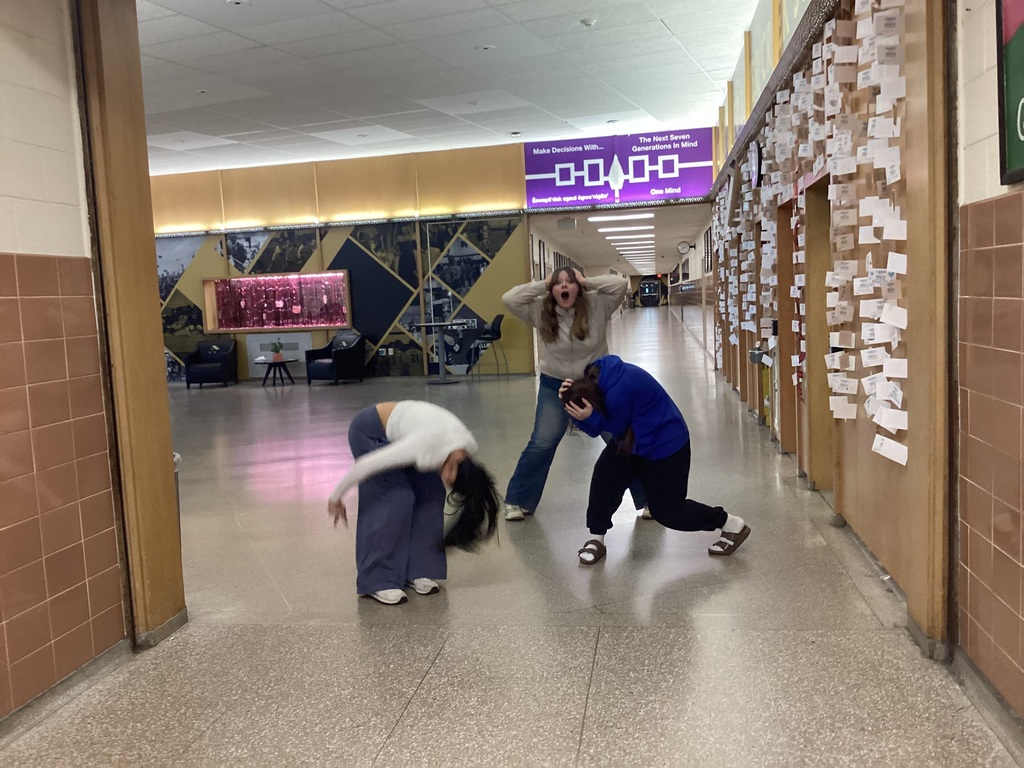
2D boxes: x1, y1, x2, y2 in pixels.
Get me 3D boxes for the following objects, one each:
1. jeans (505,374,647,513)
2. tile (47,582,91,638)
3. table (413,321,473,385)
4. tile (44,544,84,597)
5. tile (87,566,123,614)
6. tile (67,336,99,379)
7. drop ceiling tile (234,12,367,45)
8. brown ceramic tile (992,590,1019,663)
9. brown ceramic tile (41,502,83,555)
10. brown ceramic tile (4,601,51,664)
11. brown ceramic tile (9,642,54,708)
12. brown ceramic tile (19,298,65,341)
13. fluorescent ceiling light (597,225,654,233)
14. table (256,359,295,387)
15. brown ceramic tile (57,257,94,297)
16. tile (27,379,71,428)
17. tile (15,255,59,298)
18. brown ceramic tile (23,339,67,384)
[{"bbox_3d":[0.383,0.355,5.856,0.900,0.900,0.370,-2,5,4],"label":"jeans"},{"bbox_3d":[-1.672,0.854,3.460,0.012,0.152,0.224,-2,5,9],"label":"tile"},{"bbox_3d":[-1.201,-0.530,15.881,0.950,1.030,0.950,-2,5,9],"label":"table"},{"bbox_3d":[-1.696,0.702,3.473,0.015,0.153,0.226,-2,6,9],"label":"tile"},{"bbox_3d":[-1.654,0.836,3.707,0.015,0.153,0.210,-2,6,9],"label":"tile"},{"bbox_3d":[-1.663,-0.103,3.547,0.012,0.149,0.205,-2,5,9],"label":"tile"},{"bbox_3d":[-1.966,-3.339,8.612,1.210,0.020,0.605,0,6,22],"label":"drop ceiling tile"},{"bbox_3d":[1.519,0.748,2.801,0.012,0.149,0.223,-2,5,9],"label":"brown ceramic tile"},{"bbox_3d":[-1.667,0.536,3.390,0.012,0.149,0.223,-2,5,9],"label":"brown ceramic tile"},{"bbox_3d":[-1.708,0.877,3.236,0.012,0.152,0.224,-2,5,9],"label":"brown ceramic tile"},{"bbox_3d":[-1.717,1.035,3.276,0.015,0.143,0.226,-2,6,9],"label":"brown ceramic tile"},{"bbox_3d":[-1.740,-0.241,3.382,0.015,0.153,0.226,-2,6,9],"label":"brown ceramic tile"},{"bbox_3d":[2.450,-3.330,19.614,1.220,0.080,0.420,-2,5,9],"label":"fluorescent ceiling light"},{"bbox_3d":[-4.296,-0.202,16.723,0.750,0.440,0.750,-4,6,-14],"label":"table"},{"bbox_3d":[-1.713,-0.418,3.586,0.015,0.148,0.210,-2,6,9],"label":"brown ceramic tile"},{"bbox_3d":[-1.664,0.073,3.297,0.012,0.147,0.217,-2,6,10],"label":"tile"},{"bbox_3d":[-1.712,-0.389,3.302,0.012,0.149,0.223,-2,5,9],"label":"tile"},{"bbox_3d":[-1.697,-0.081,3.332,0.012,0.149,0.223,-2,5,9],"label":"brown ceramic tile"}]

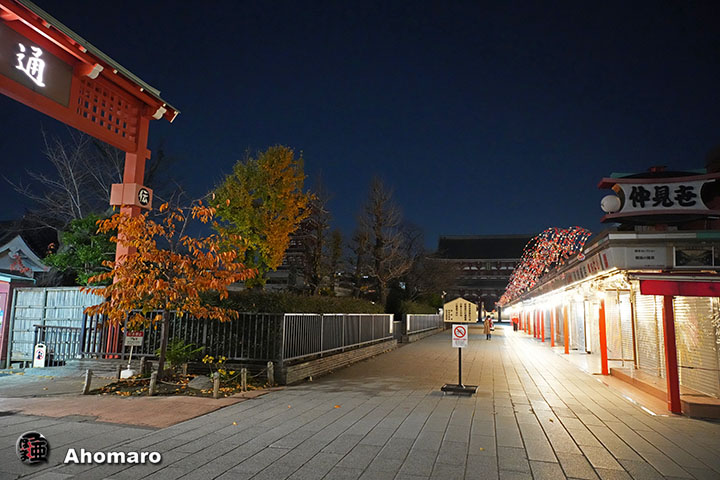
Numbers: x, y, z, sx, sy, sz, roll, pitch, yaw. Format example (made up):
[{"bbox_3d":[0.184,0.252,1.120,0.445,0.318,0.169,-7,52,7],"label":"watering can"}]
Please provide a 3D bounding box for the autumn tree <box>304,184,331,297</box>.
[{"bbox_3d":[-3.363,1.108,37.364,2.400,12.158,2.400,2,-9,-5],"label":"autumn tree"}]

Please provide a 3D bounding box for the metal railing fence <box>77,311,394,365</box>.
[{"bbox_3d":[-2.331,3.284,17.924,4.930,1.110,14.470,-1,-9,15],"label":"metal railing fence"}]

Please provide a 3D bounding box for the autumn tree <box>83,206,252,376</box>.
[{"bbox_3d":[-4.339,1.095,10.930,3.800,4.149,3.600,4,-9,-21],"label":"autumn tree"}]

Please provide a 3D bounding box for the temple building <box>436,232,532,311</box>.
[{"bbox_3d":[31.505,9.078,116.843,29.000,21.700,16.500,-1,-9,15],"label":"temple building"}]

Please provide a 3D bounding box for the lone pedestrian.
[{"bbox_3d":[8.402,5.742,31.456,0.500,1.630,0.500,-3,-9,23],"label":"lone pedestrian"}]

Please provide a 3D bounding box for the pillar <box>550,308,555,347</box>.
[{"bbox_3d":[10.479,4.704,26.151,0.150,2.150,0.150,-1,-9,15],"label":"pillar"}]

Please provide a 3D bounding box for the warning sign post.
[{"bbox_3d":[2.135,2.229,10.311,0.760,1.950,0.500,-1,-9,15],"label":"warning sign post"}]

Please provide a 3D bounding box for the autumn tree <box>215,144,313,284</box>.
[{"bbox_3d":[-5.741,0.015,27.702,5.600,11.311,5.400,3,-9,-12],"label":"autumn tree"}]

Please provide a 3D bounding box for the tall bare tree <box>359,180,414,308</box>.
[{"bbox_3d":[1.469,0.995,27.718,3.200,9.634,3.100,1,-9,3],"label":"tall bare tree"}]

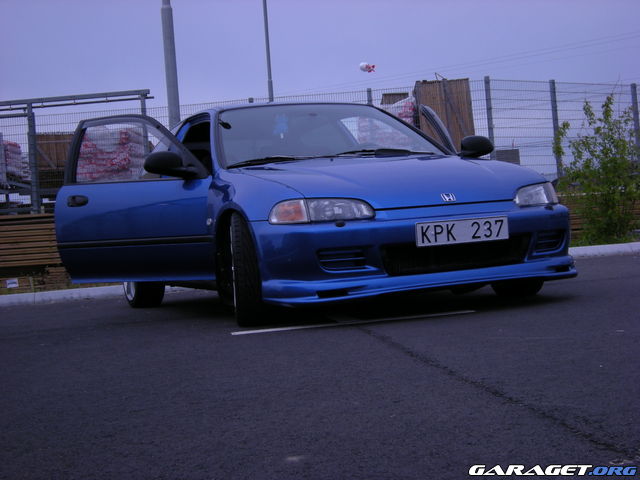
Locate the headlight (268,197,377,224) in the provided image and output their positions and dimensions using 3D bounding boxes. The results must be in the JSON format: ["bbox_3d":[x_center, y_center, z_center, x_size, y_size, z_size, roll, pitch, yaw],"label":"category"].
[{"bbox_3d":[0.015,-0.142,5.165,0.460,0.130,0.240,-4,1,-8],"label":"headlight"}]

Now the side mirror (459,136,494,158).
[{"bbox_3d":[0.949,-0.556,6.846,0.220,0.125,0.130,-4,1,3],"label":"side mirror"}]

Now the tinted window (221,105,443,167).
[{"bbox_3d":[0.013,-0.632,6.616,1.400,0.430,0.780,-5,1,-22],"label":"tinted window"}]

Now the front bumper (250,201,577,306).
[{"bbox_3d":[0.577,0.033,5.363,1.660,0.390,0.520,-5,1,-22],"label":"front bumper"}]

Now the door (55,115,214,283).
[{"bbox_3d":[-1.040,-0.254,6.450,1.210,0.980,0.260,-4,1,36],"label":"door"}]

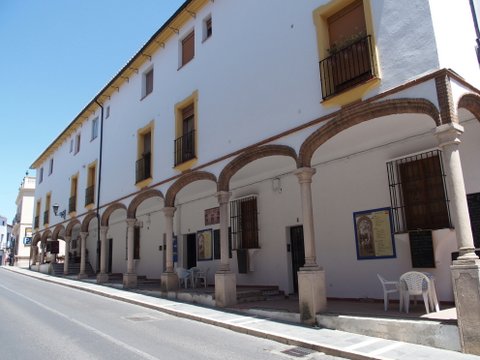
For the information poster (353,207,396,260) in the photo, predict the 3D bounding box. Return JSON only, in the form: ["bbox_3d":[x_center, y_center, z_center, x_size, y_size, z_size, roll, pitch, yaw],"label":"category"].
[{"bbox_3d":[3.476,1.415,10.116,0.057,1.257,1.108,7,-15,-37],"label":"information poster"}]

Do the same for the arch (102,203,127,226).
[{"bbox_3d":[-6.065,1.714,19.221,0.369,0.930,3.443,7,-15,-37],"label":"arch"}]

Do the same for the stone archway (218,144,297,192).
[{"bbox_3d":[0.476,-0.392,10.496,0.325,0.936,3.289,8,-16,-37],"label":"stone archway"}]

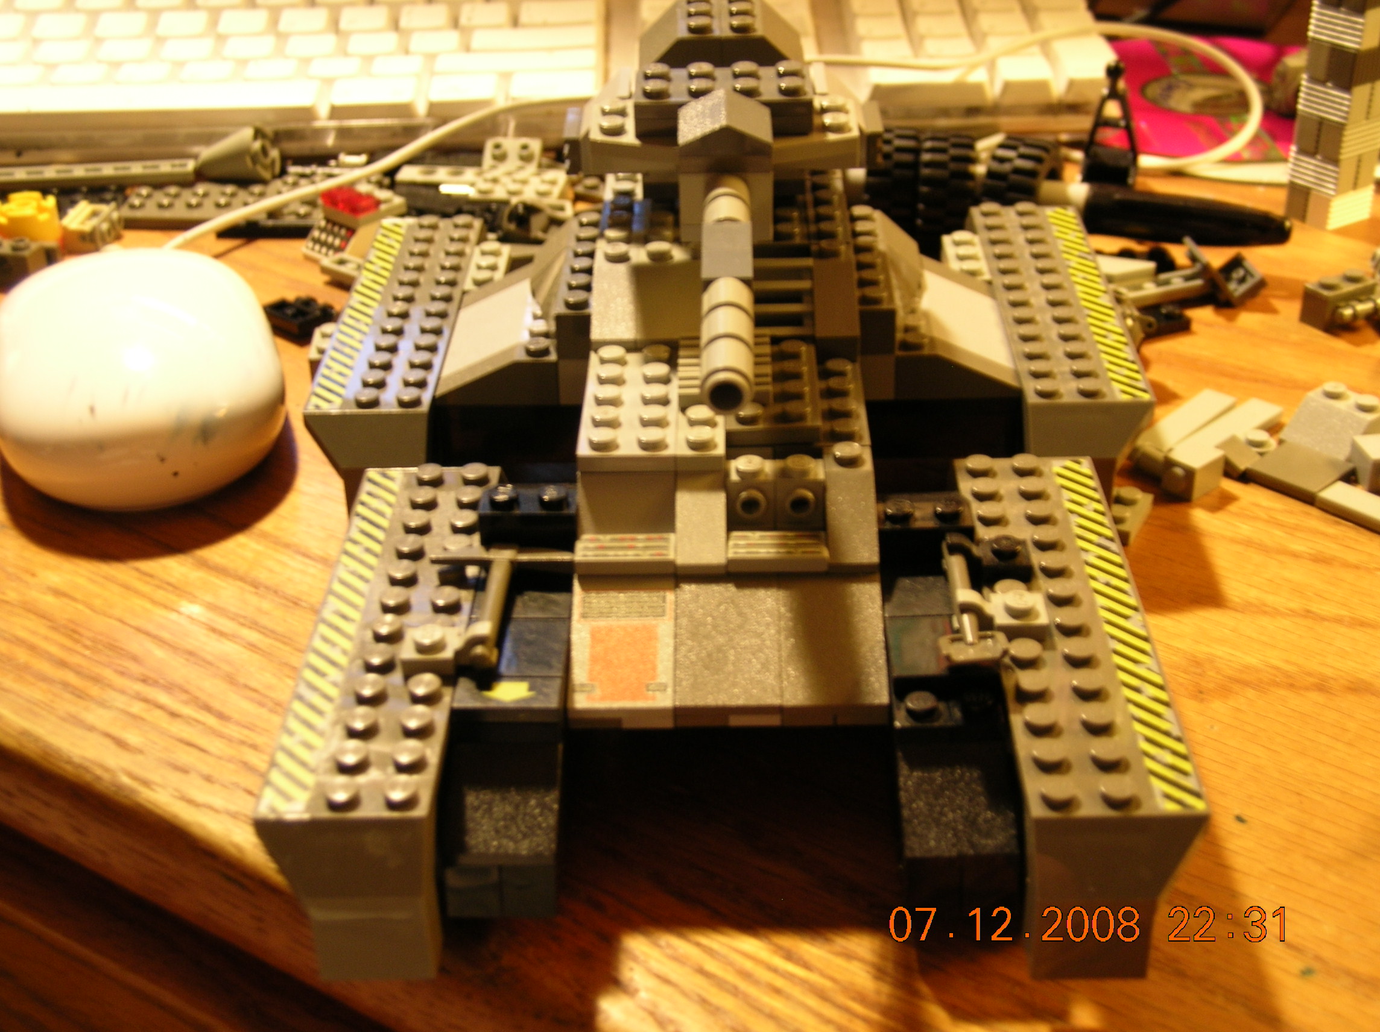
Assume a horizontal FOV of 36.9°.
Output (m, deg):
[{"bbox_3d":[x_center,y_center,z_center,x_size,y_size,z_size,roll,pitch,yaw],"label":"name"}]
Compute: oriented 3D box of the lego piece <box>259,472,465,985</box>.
[{"bbox_3d":[-0.046,0.028,0.326,0.024,0.030,0.096,-1,30,1],"label":"lego piece"}]

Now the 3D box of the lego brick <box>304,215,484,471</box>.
[{"bbox_3d":[-0.060,-0.039,0.436,0.024,0.015,0.096,-1,30,1],"label":"lego brick"}]

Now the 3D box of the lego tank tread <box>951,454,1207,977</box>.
[{"bbox_3d":[0.057,0.027,0.321,0.024,0.031,0.096,-1,31,1],"label":"lego tank tread"}]

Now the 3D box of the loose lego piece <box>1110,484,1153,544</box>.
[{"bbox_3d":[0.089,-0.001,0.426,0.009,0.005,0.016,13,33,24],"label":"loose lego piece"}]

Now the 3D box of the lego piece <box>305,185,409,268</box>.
[{"bbox_3d":[-0.090,-0.078,0.557,0.016,0.015,0.024,25,39,38],"label":"lego piece"}]

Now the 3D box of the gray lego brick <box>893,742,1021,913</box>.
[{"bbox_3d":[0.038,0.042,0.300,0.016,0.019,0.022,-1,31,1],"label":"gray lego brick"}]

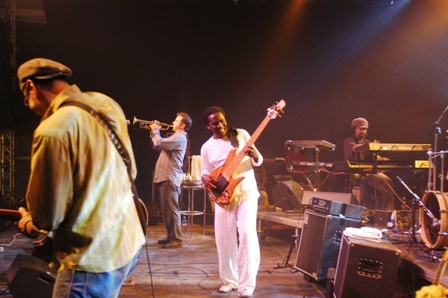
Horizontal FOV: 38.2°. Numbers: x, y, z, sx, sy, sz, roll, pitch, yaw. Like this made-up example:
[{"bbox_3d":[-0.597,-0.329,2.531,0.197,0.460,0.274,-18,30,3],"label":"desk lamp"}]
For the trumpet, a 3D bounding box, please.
[{"bbox_3d":[-0.920,-0.322,8.420,0.540,0.155,0.125,9,1,-4],"label":"trumpet"}]

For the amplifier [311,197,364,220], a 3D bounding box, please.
[{"bbox_3d":[1.160,0.608,6.660,0.350,0.132,0.470,10,-1,-15],"label":"amplifier"}]

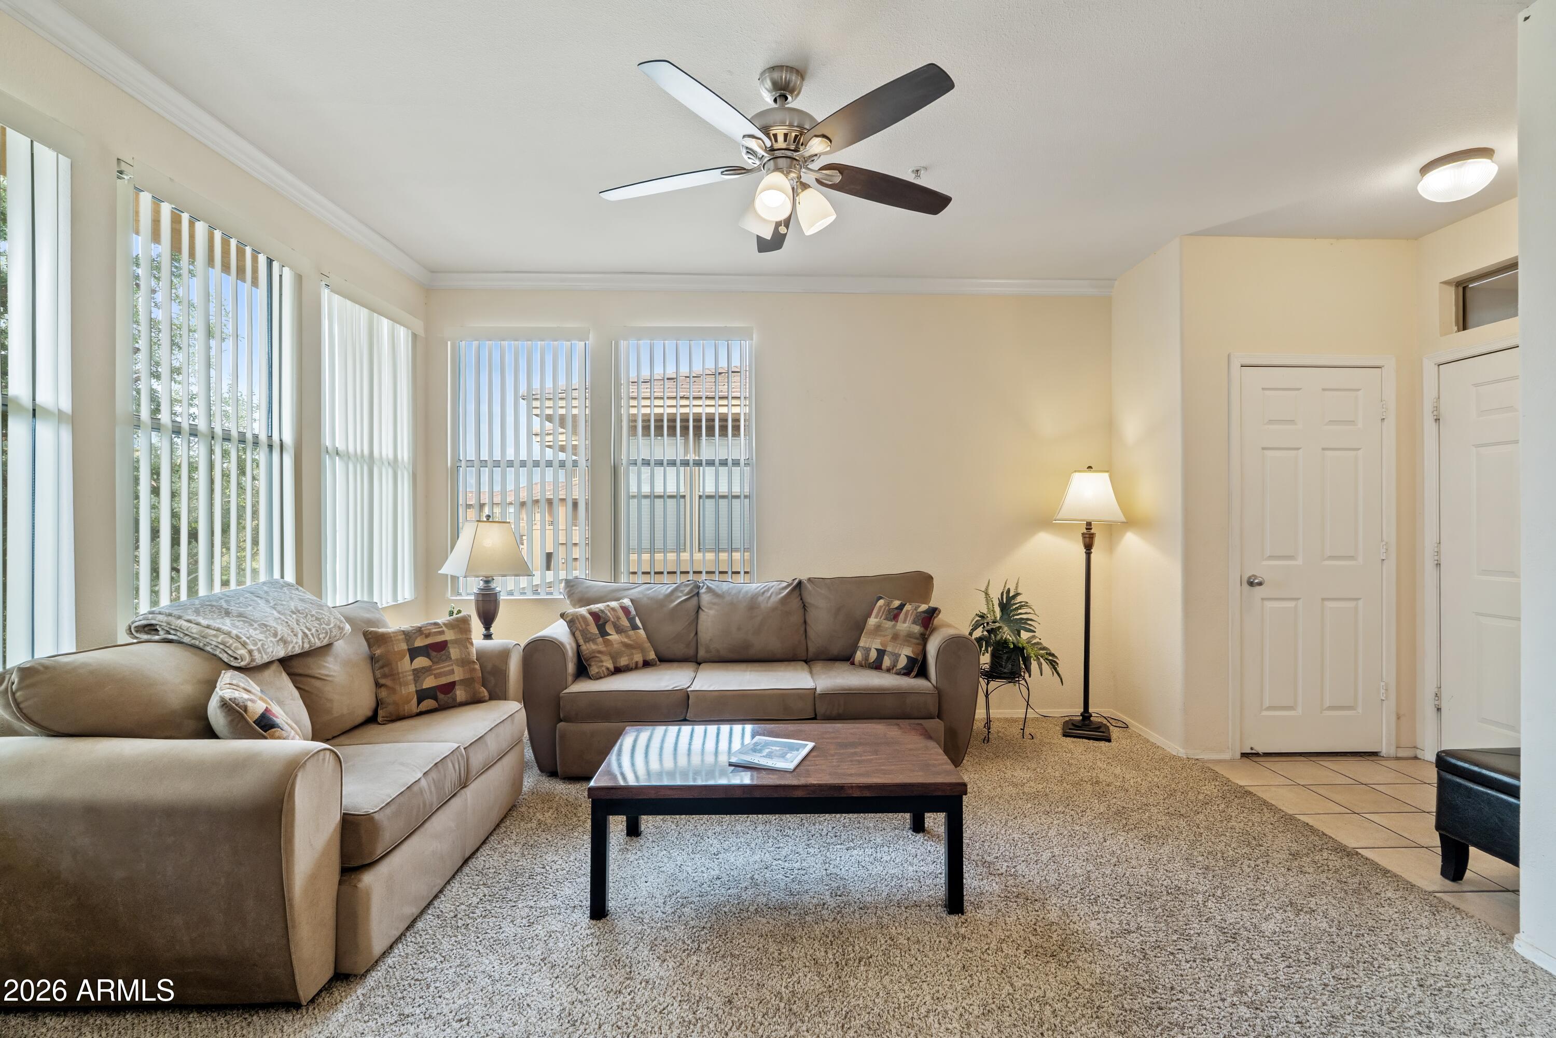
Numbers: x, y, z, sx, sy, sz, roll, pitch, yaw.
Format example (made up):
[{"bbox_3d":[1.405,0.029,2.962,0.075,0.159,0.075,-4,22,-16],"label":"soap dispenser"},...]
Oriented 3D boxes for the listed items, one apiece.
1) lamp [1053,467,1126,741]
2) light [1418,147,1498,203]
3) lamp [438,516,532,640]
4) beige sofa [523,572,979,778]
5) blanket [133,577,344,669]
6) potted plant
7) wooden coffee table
[{"bbox_3d":[1.826,0.474,4.061,0.375,1.560,0.375,0,0,27],"label":"lamp"},{"bbox_3d":[2.820,-1.425,2.869,0.240,0.116,0.240,0,0,-1],"label":"light"},{"bbox_3d":[-1.557,0.335,3.701,0.370,0.715,0.370,0,0,-44],"label":"lamp"},{"bbox_3d":[-0.135,0.790,3.837,2.270,0.935,0.890,0,0,-3],"label":"beige sofa"},{"bbox_3d":[-1.755,0.349,2.331,0.400,0.145,0.570,19,0,0],"label":"blanket"},{"bbox_3d":[1.378,0.650,4.032,0.520,0.590,0.460,0,0,0],"label":"potted plant"},{"bbox_3d":[-0.006,1.046,2.490,1.205,0.425,0.620,0,0,-1],"label":"wooden coffee table"}]

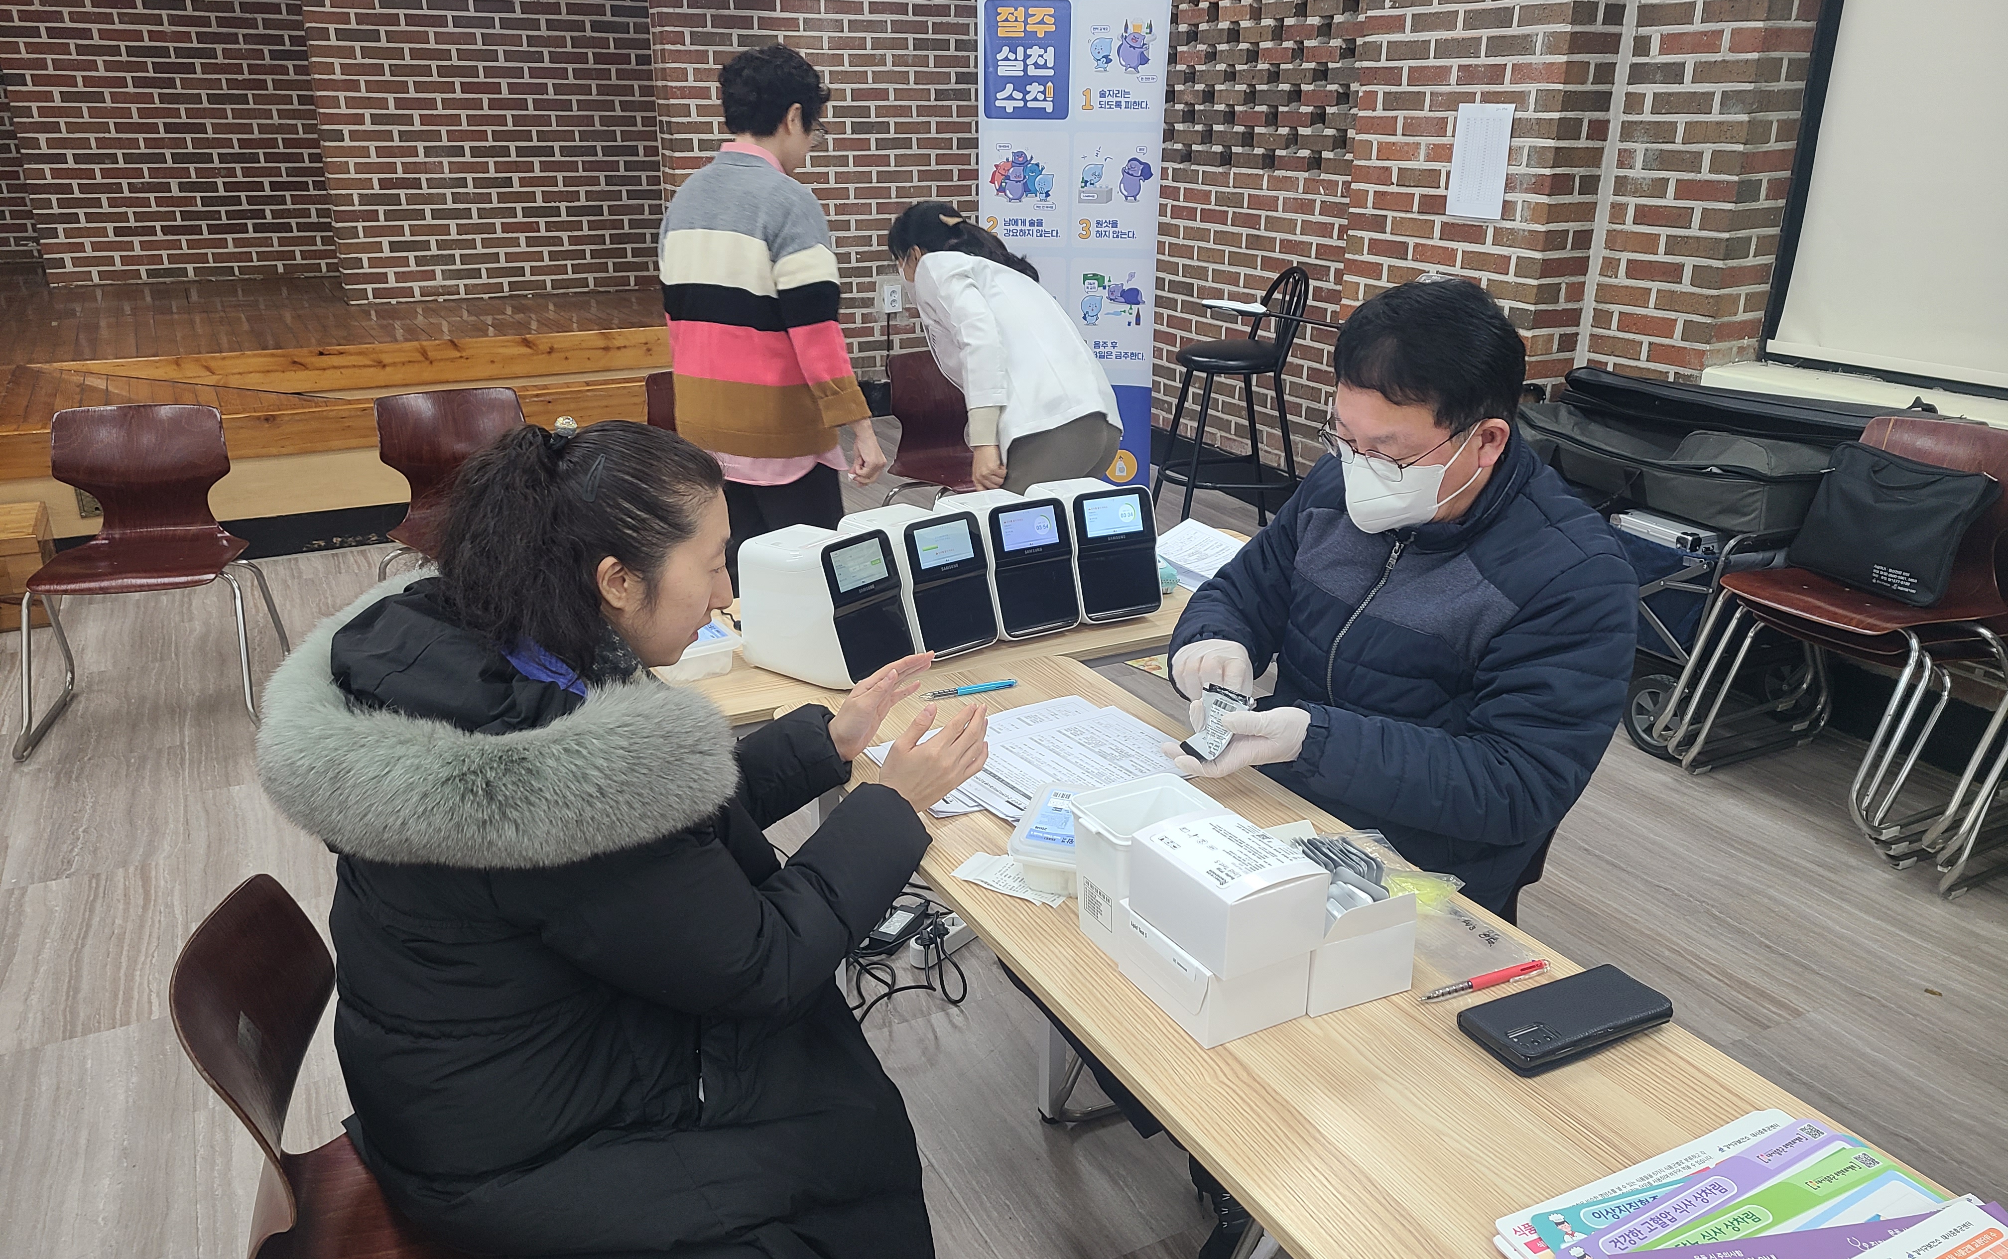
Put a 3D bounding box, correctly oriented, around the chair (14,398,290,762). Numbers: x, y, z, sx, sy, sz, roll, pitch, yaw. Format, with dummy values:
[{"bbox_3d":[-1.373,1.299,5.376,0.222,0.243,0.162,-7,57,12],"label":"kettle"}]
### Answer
[{"bbox_3d":[-2.074,-0.146,3.636,0.520,0.730,0.500,-6,20,-17],"label":"chair"}]

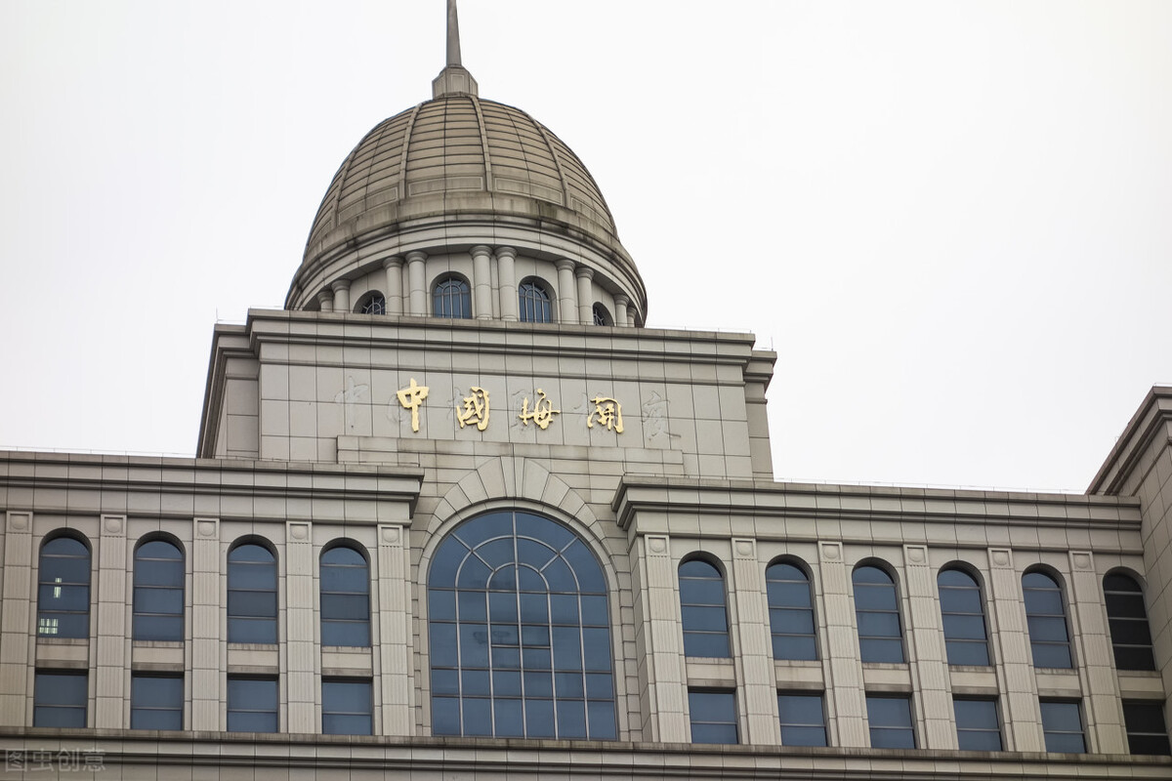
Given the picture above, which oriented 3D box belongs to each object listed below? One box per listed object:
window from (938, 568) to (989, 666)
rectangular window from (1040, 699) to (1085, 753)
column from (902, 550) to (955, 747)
[{"bbox_3d":[13.628,8.171,117.408,1.630,3.873,0.250,3,-32,-11],"label":"window"},{"bbox_3d":[17.186,12.227,117.759,1.723,2.048,0.250,3,-30,-11],"label":"rectangular window"},{"bbox_3d":[12.327,9.336,117.852,0.910,8.174,0.350,3,-30,-11],"label":"column"}]

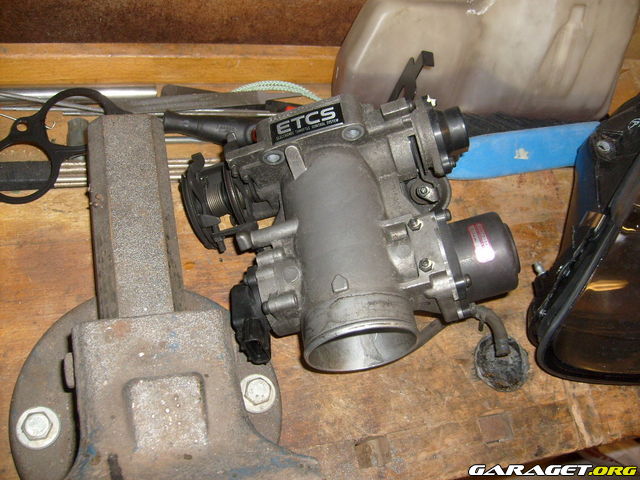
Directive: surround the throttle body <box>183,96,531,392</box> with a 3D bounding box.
[{"bbox_3d":[0.024,-0.002,0.464,0.227,0.105,0.192,-12,64,-6],"label":"throttle body"}]

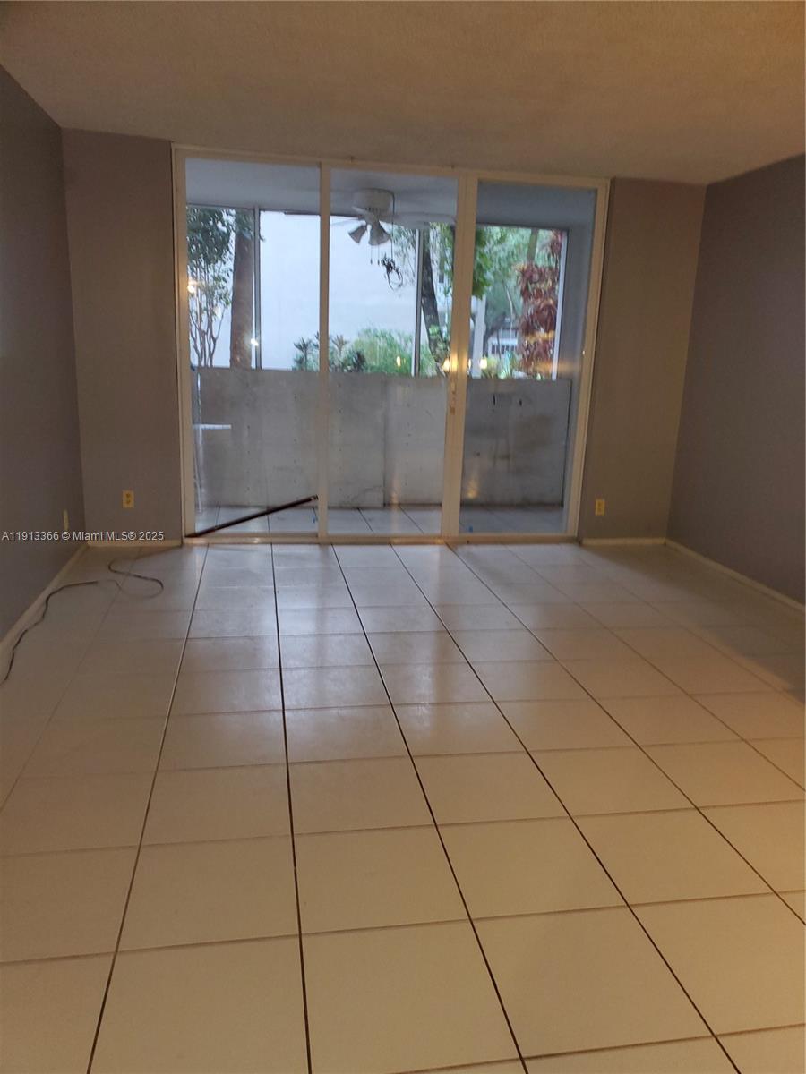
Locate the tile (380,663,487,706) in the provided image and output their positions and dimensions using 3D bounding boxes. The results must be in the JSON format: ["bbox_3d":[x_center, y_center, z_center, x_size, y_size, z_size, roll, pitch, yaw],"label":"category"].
[{"bbox_3d":[0.125,0.604,3.306,0.400,0.010,0.394,0,14,-10],"label":"tile"}]

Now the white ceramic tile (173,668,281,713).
[{"bbox_3d":[-0.681,0.608,3.171,0.400,0.010,0.390,0,14,-10],"label":"white ceramic tile"}]

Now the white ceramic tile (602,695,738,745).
[{"bbox_3d":[1.005,0.698,3.086,0.400,0.010,0.390,0,14,-10],"label":"white ceramic tile"}]

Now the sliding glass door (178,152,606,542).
[{"bbox_3d":[-0.052,-1.141,5.326,2.740,2.400,0.120,0,14,-10],"label":"sliding glass door"}]

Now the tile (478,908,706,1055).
[{"bbox_3d":[0.398,0.973,1.791,0.395,0.010,0.382,0,14,-10],"label":"tile"}]

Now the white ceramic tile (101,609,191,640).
[{"bbox_3d":[-1.212,0.420,3.813,0.402,0.010,0.394,0,14,-10],"label":"white ceramic tile"}]

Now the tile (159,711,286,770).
[{"bbox_3d":[-0.610,0.698,2.782,0.400,0.010,0.394,0,14,-10],"label":"tile"}]

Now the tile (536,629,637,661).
[{"bbox_3d":[0.867,0.511,3.842,0.400,0.010,0.390,0,14,-10],"label":"tile"}]

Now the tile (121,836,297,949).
[{"bbox_3d":[-0.475,0.888,2.037,0.400,0.010,0.390,0,14,-10],"label":"tile"}]

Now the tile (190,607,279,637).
[{"bbox_3d":[-0.819,0.421,3.927,0.400,0.010,0.390,0,14,-10],"label":"tile"}]

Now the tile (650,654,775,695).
[{"bbox_3d":[1.327,0.598,3.503,0.402,0.010,0.394,0,14,-10],"label":"tile"}]

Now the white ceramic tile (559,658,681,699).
[{"bbox_3d":[0.928,0.602,3.450,0.400,0.010,0.394,0,14,-10],"label":"white ceramic tile"}]

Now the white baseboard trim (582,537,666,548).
[{"bbox_3d":[1.599,0.038,5.815,0.641,0.050,0.013,0,14,-10],"label":"white baseboard trim"}]

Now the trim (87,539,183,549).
[{"bbox_3d":[-1.741,0.036,5.250,0.592,0.050,0.013,0,14,-10],"label":"trim"}]

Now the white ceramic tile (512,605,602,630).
[{"bbox_3d":[0.788,0.415,4.193,0.395,0.010,0.382,0,14,-10],"label":"white ceramic tile"}]

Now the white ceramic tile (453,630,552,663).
[{"bbox_3d":[0.458,0.508,3.731,0.402,0.010,0.394,0,14,-10],"label":"white ceramic tile"}]

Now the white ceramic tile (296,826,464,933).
[{"bbox_3d":[-0.070,0.879,2.090,0.402,0.010,0.394,0,14,-10],"label":"white ceramic tile"}]

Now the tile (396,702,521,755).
[{"bbox_3d":[0.194,0.696,2.927,0.400,0.010,0.394,0,14,-10],"label":"tile"}]

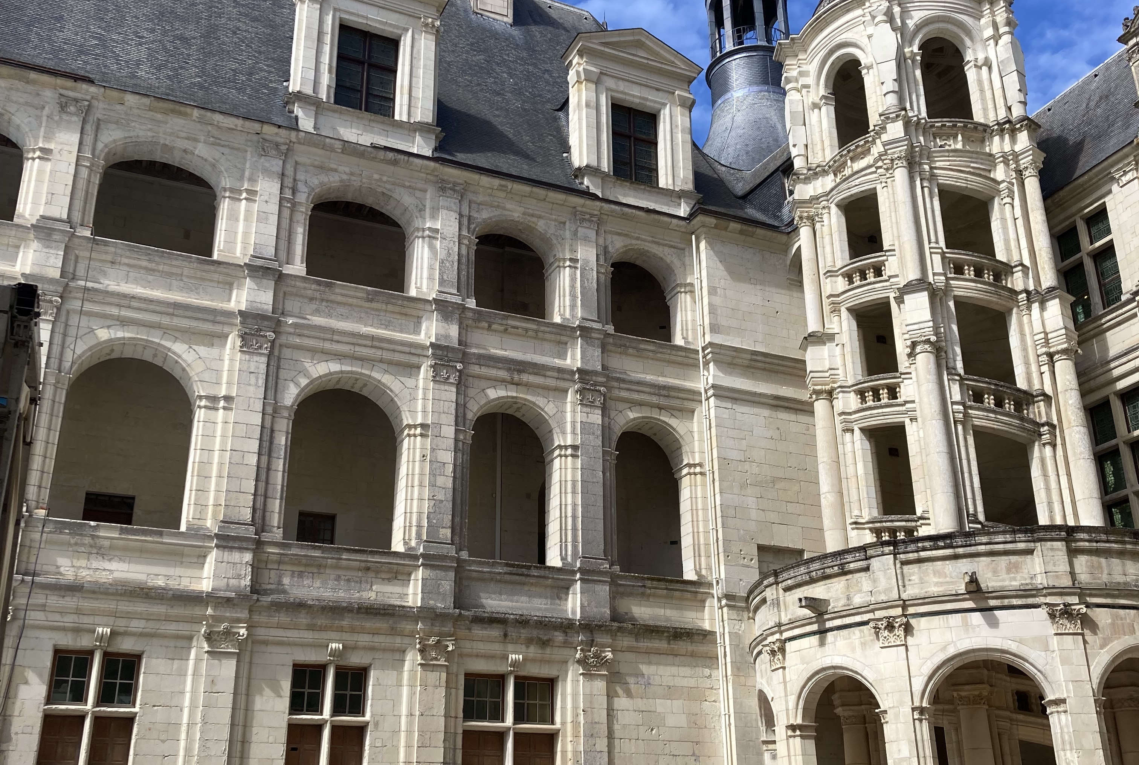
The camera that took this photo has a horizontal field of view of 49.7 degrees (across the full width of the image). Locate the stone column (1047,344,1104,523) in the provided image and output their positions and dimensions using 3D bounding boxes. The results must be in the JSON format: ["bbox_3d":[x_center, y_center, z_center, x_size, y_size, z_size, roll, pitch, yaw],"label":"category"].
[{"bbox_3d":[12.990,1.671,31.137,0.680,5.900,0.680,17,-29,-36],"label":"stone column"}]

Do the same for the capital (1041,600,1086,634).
[{"bbox_3d":[9.616,4.583,23.882,0.740,0.600,0.360,-1,-22,0],"label":"capital"}]

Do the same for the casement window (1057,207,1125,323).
[{"bbox_3d":[13.943,-3.111,32.705,0.350,2.850,1.850,8,-23,-20],"label":"casement window"}]

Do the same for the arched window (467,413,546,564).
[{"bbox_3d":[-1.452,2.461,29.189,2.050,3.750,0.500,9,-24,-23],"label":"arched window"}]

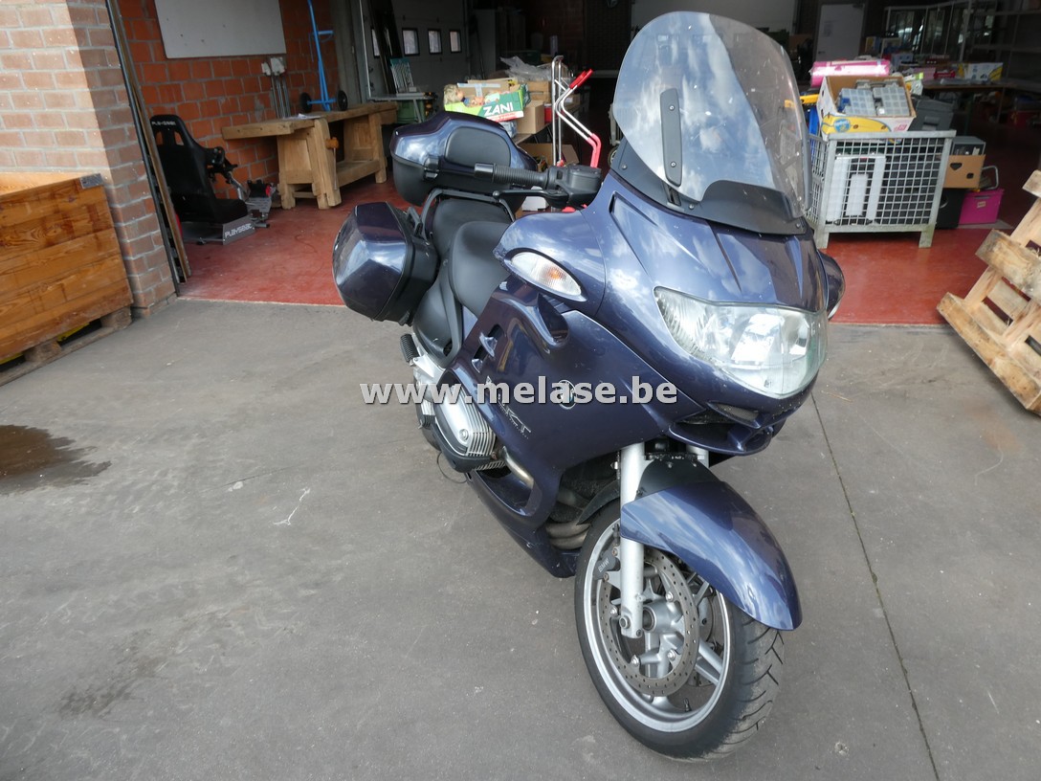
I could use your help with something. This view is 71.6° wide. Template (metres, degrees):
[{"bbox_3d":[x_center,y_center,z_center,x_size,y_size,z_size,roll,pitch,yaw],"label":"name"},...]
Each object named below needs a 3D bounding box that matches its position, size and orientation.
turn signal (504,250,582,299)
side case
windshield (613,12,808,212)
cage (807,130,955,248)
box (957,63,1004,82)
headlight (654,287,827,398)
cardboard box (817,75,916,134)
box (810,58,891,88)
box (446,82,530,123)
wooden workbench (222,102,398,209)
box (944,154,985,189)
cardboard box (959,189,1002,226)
[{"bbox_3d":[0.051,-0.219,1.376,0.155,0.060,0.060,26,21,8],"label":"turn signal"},{"bbox_3d":[-0.499,-0.464,2.660,0.260,0.370,0.470,0,22,-25],"label":"side case"},{"bbox_3d":[0.434,-0.539,1.433,0.530,0.390,0.140,2,-1,-29],"label":"windshield"},{"bbox_3d":[2.694,-1.680,5.737,0.820,0.820,1.200,2,25,8],"label":"cage"},{"bbox_3d":[6.584,-4.567,10.345,0.470,0.240,0.380,1,25,6],"label":"box"},{"bbox_3d":[0.456,-0.081,1.365,0.415,0.168,0.165,1,22,-27],"label":"headlight"},{"bbox_3d":[2.401,-1.966,5.050,0.530,0.230,0.420,3,57,8],"label":"cardboard box"},{"bbox_3d":[2.532,-2.462,5.607,0.535,0.180,0.280,3,25,12],"label":"box"},{"bbox_3d":[-0.246,-2.218,5.673,0.580,0.215,0.390,-6,25,13],"label":"box"},{"bbox_3d":[-2.136,-2.615,8.074,0.680,0.870,2.950,3,25,10],"label":"wooden workbench"},{"bbox_3d":[3.444,-1.824,5.911,0.420,0.253,0.500,1,25,7],"label":"box"},{"bbox_3d":[3.564,-1.489,5.739,0.310,0.265,0.320,-4,26,-5],"label":"cardboard box"}]

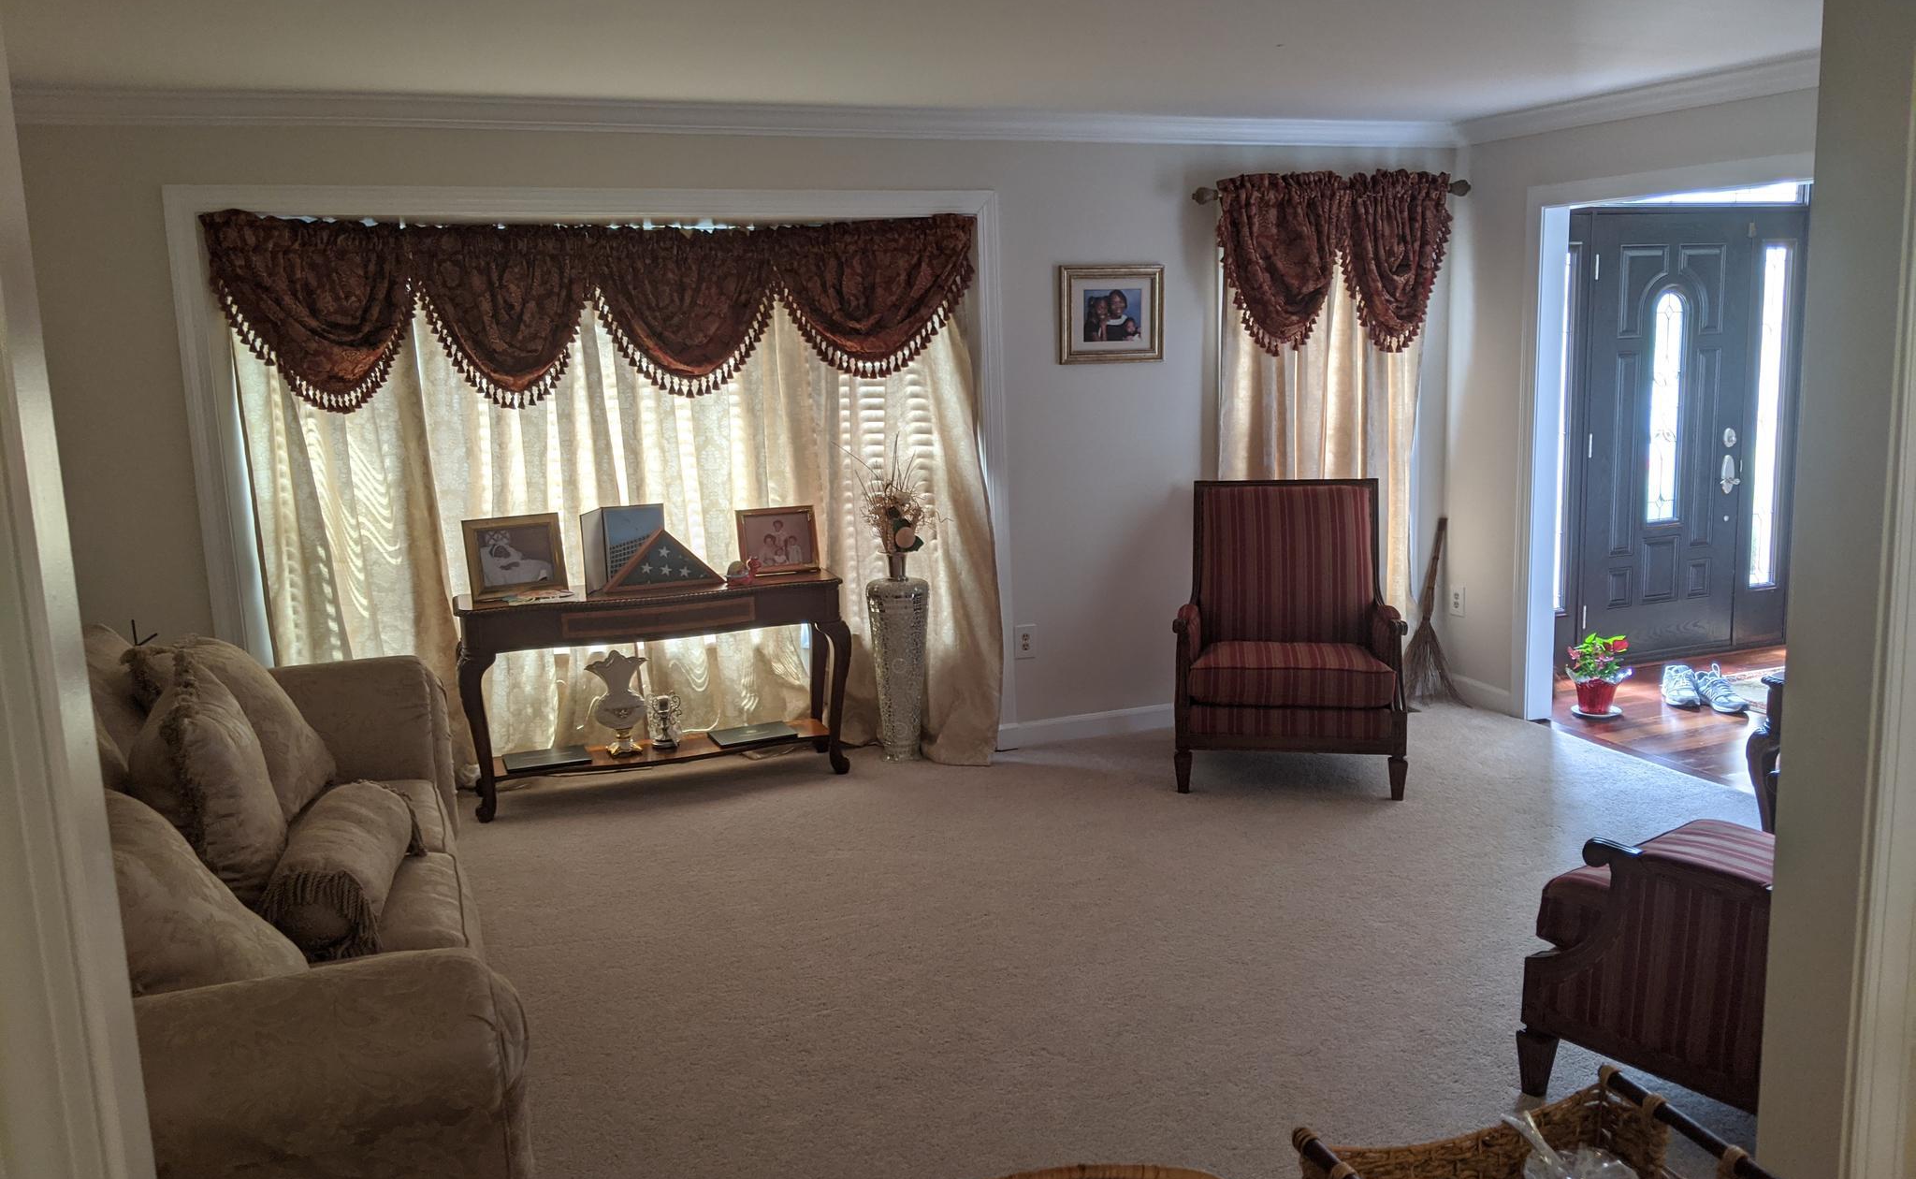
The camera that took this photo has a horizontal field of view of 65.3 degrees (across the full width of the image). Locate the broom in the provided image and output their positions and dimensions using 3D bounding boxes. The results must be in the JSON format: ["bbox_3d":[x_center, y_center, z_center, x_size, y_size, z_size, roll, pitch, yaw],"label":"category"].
[{"bbox_3d":[2.042,0.111,6.435,0.250,0.740,0.120,3,0,14],"label":"broom"}]

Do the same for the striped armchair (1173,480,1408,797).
[{"bbox_3d":[1.210,0.148,5.458,0.780,1.010,0.820,0,10,11],"label":"striped armchair"}]

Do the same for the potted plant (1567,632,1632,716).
[{"bbox_3d":[2.614,0.354,6.090,0.240,0.310,0.240,-1,10,8],"label":"potted plant"}]

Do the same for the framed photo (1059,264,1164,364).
[{"bbox_3d":[0.596,-1.050,5.720,0.457,0.372,0.030,-6,11,-22],"label":"framed photo"}]

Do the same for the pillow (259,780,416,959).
[{"bbox_3d":[-1.282,0.584,3.152,0.220,0.220,0.540,-4,10,-11],"label":"pillow"}]

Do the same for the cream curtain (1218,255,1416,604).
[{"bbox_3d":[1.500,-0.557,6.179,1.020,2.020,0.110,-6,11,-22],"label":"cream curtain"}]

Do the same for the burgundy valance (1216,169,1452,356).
[{"bbox_3d":[1.524,-1.301,5.994,1.130,0.710,0.120,-6,11,-22],"label":"burgundy valance"}]

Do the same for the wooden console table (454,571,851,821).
[{"bbox_3d":[-1.101,0.368,5.504,1.370,0.750,0.390,-5,10,-17],"label":"wooden console table"}]

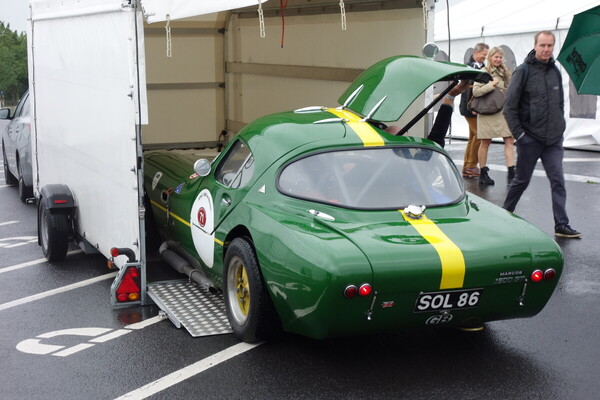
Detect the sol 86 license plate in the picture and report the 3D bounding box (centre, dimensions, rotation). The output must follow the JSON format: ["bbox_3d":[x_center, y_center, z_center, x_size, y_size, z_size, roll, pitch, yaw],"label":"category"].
[{"bbox_3d":[0.728,0.494,5.546,0.360,0.115,0.015,-3,31,-21],"label":"sol 86 license plate"}]

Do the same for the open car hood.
[{"bbox_3d":[0.718,-0.686,7.005,0.920,0.400,0.800,-3,8,-21],"label":"open car hood"}]

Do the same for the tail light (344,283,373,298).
[{"bbox_3d":[0.276,0.429,5.355,0.145,0.070,0.045,-3,8,-21],"label":"tail light"}]

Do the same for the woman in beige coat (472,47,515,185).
[{"bbox_3d":[2.282,-1.004,13.329,0.500,1.620,0.380,-4,9,-25],"label":"woman in beige coat"}]

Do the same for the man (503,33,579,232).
[{"bbox_3d":[2.100,-0.587,9.853,0.540,1.750,0.680,-5,9,-32],"label":"man"}]

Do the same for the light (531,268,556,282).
[{"bbox_3d":[1.234,0.382,5.734,0.145,0.070,0.045,-3,8,-21],"label":"light"}]

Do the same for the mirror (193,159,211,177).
[{"bbox_3d":[-0.603,-0.199,6.967,0.110,0.110,0.060,-3,8,-21],"label":"mirror"}]

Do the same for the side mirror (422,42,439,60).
[{"bbox_3d":[0.848,-0.965,7.364,0.115,0.120,0.060,-3,8,-21],"label":"side mirror"}]

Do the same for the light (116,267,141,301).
[{"bbox_3d":[-1.053,0.520,6.956,0.165,0.225,0.060,-3,8,-21],"label":"light"}]

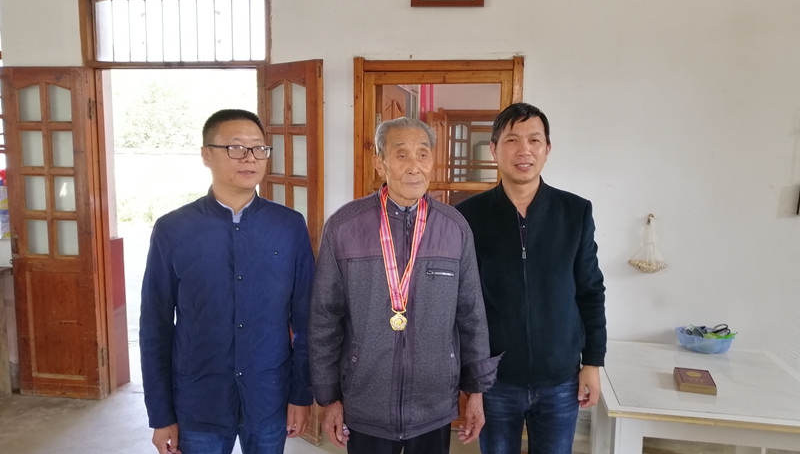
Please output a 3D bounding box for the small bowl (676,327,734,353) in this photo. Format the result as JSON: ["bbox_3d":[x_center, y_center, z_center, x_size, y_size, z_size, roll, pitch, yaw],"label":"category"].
[{"bbox_3d":[1.528,0.571,3.013,0.265,0.088,0.245,2,7,10],"label":"small bowl"}]

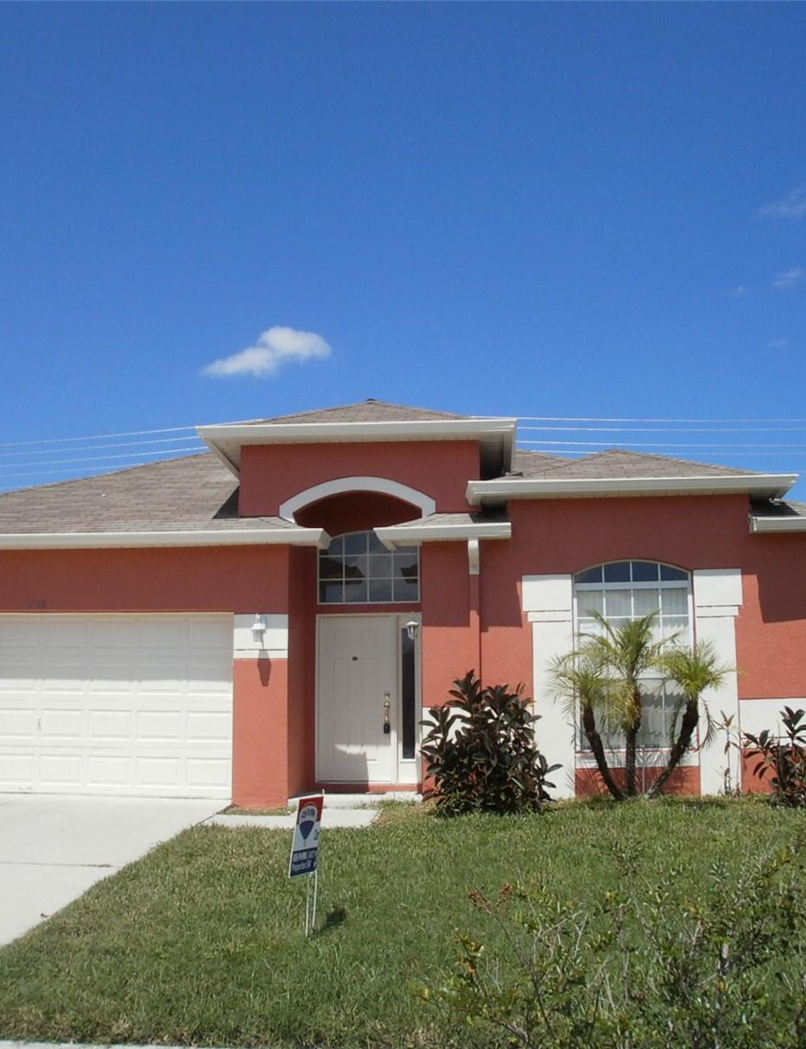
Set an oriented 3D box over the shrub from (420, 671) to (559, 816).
[{"bbox_3d":[0.911,2.276,11.023,1.420,1.460,1.300,-1,-10,5],"label":"shrub"}]

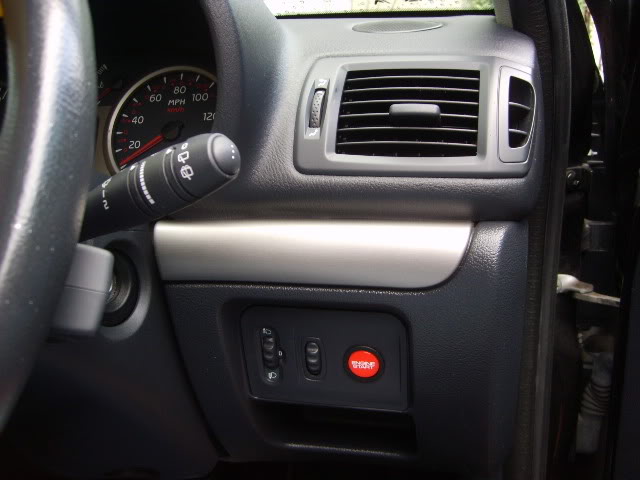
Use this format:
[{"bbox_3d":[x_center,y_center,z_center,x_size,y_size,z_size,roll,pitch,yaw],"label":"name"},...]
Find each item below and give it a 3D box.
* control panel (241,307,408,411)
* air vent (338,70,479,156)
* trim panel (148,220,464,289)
[{"bbox_3d":[0.006,0.087,0.493,0.127,0.083,0.020,0,22,16],"label":"control panel"},{"bbox_3d":[0.060,-0.086,0.442,0.096,0.058,0.025,0,4,8],"label":"air vent"},{"bbox_3d":[-0.009,0.009,0.458,0.228,0.047,0.028,0,8,16],"label":"trim panel"}]

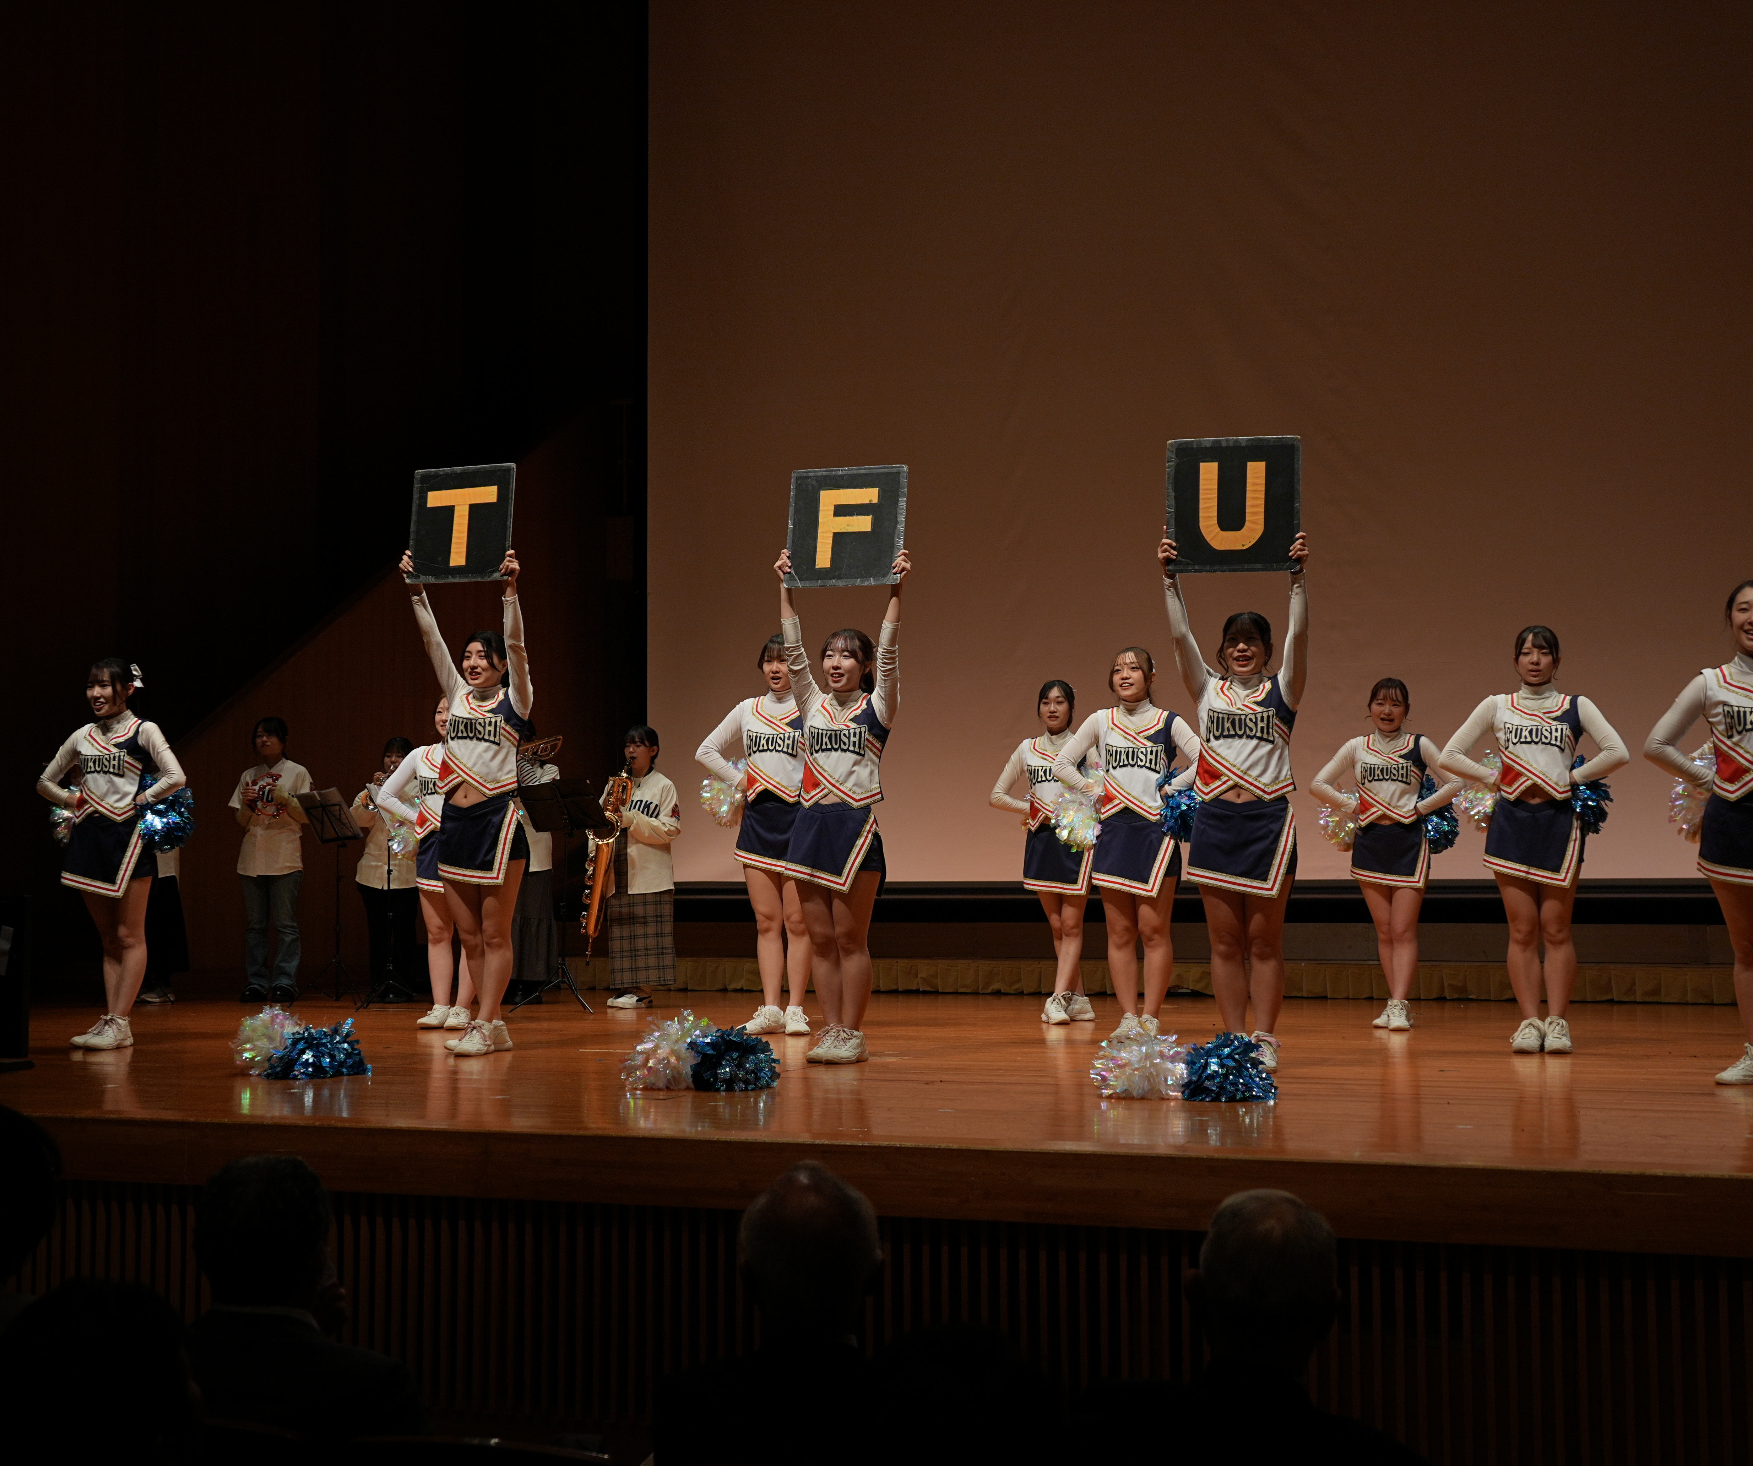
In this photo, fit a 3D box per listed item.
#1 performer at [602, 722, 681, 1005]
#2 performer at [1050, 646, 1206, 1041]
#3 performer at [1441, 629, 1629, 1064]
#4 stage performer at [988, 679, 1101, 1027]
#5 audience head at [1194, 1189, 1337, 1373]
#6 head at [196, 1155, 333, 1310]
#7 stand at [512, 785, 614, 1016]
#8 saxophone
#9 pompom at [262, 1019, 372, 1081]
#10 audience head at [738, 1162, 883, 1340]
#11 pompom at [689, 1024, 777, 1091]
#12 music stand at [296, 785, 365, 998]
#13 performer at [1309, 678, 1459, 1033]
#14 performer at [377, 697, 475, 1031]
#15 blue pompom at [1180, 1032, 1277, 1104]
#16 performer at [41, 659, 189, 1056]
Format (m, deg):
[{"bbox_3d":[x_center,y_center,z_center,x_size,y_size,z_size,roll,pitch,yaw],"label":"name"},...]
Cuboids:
[{"bbox_3d":[-1.297,0.743,13.303,0.470,1.557,0.360,-3,-5,40],"label":"performer"},{"bbox_3d":[1.059,0.462,10.106,0.650,1.647,0.380,-1,-4,18],"label":"performer"},{"bbox_3d":[2.561,0.399,9.303,0.740,1.640,0.380,-1,-4,17],"label":"performer"},{"bbox_3d":[0.821,0.557,11.305,0.620,1.617,0.350,-2,-4,20],"label":"stage performer"},{"bbox_3d":[0.498,0.703,3.050,0.185,0.235,0.215,-1,-4,16],"label":"audience head"},{"bbox_3d":[-0.815,0.682,3.162,0.165,0.235,0.200,-2,-4,24],"label":"head"},{"bbox_3d":[-1.690,0.875,12.795,0.480,1.206,0.450,-3,-5,31],"label":"stand"},{"bbox_3d":[-1.467,0.684,12.996,0.270,1.030,0.380,9,-4,18],"label":"saxophone"},{"bbox_3d":[-1.907,1.053,8.119,0.360,0.200,0.300,1,-4,-13],"label":"pompom"},{"bbox_3d":[-0.081,0.648,2.922,0.175,0.235,0.205,-1,-4,8],"label":"audience head"},{"bbox_3d":[-0.452,1.025,7.500,0.290,0.200,0.280,0,-4,0],"label":"pompom"},{"bbox_3d":[-3.129,0.932,13.597,0.450,1.214,0.460,4,-6,-45],"label":"music stand"},{"bbox_3d":[2.299,0.542,10.854,0.670,1.600,0.360,-1,-4,17],"label":"performer"},{"bbox_3d":[-2.024,0.590,11.153,0.640,1.563,0.360,-2,-4,20],"label":"performer"},{"bbox_3d":[1.039,0.963,7.036,0.290,0.210,0.280,-1,-4,8],"label":"blue pompom"},{"bbox_3d":[-3.153,0.490,9.904,0.690,1.595,0.380,-2,-4,22],"label":"performer"}]

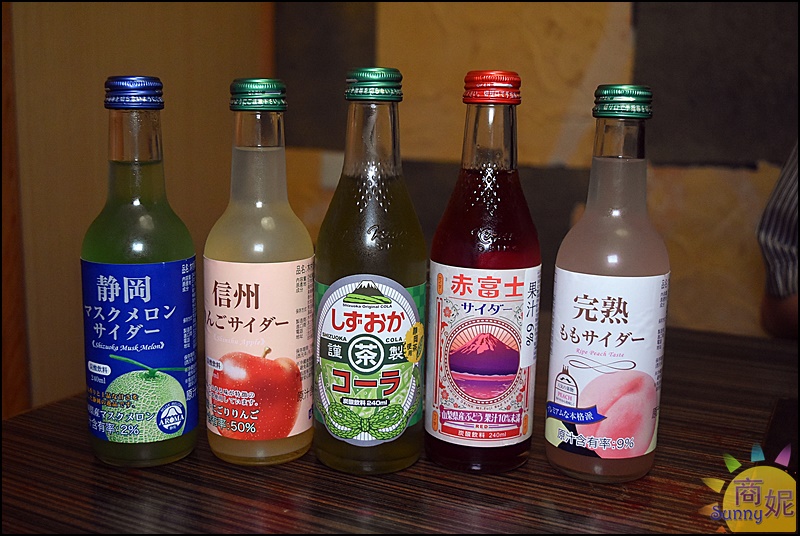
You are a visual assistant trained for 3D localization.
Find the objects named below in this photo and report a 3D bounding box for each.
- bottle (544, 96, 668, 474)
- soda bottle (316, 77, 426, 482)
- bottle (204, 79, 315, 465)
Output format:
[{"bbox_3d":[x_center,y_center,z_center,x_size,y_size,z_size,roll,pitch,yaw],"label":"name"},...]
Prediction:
[{"bbox_3d":[0.106,0.008,0.470,0.057,0.195,0.057,5,12,17],"label":"bottle"},{"bbox_3d":[-0.015,0.001,0.475,0.057,0.201,0.057,2,11,2],"label":"soda bottle"},{"bbox_3d":[-0.072,0.002,0.483,0.057,0.195,0.057,1,11,0],"label":"bottle"}]

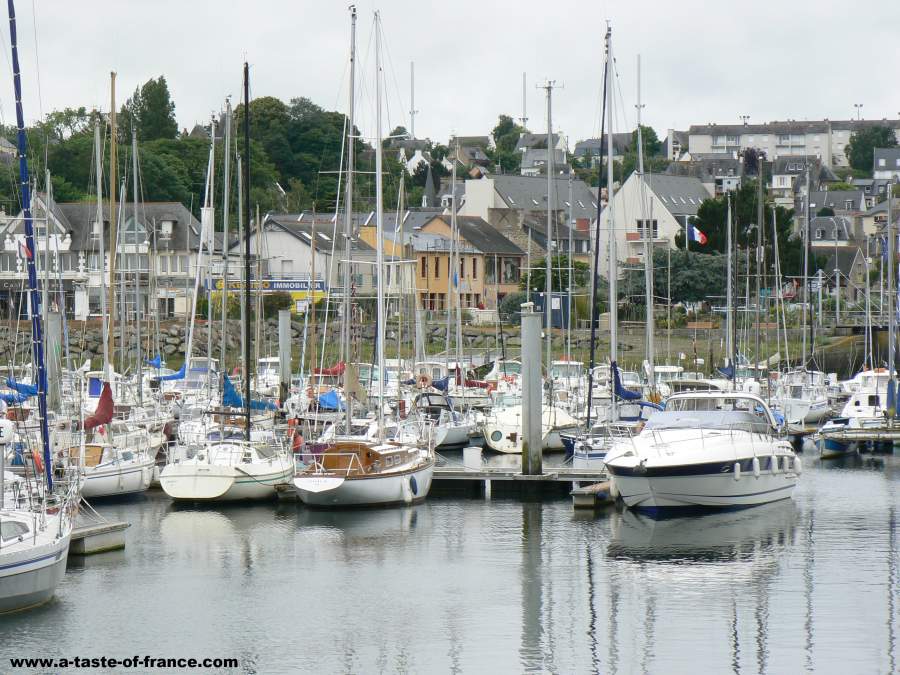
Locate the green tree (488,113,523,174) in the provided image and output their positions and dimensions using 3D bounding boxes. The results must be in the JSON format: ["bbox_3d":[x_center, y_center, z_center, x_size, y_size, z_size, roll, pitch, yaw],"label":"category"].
[{"bbox_3d":[9.982,-35.532,700.000,6.800,10.700,6.800,0,0,0],"label":"green tree"}]

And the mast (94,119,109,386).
[{"bbox_3d":[-9.277,-1.863,102.250,0.150,7.930,0.150,-1,4,17],"label":"mast"}]

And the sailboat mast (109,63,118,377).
[{"bbox_3d":[-12.363,-3.974,140.000,0.180,11.466,0.180,0,0,17],"label":"sailboat mast"}]

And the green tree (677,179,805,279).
[{"bbox_3d":[26.603,-9.616,350.000,11.700,10.000,10.000,0,0,0],"label":"green tree"}]

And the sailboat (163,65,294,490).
[{"bbox_3d":[-5.650,-1.462,103.000,2.750,11.800,8.200,0,0,14],"label":"sailboat"}]

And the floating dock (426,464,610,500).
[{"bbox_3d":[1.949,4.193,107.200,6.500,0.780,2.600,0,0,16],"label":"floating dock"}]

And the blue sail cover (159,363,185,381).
[{"bbox_3d":[-11.388,1.408,156.000,0.320,0.720,2.800,0,0,17],"label":"blue sail cover"}]

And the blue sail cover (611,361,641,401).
[{"bbox_3d":[4.959,1.215,108.000,0.350,1.050,2.900,0,0,17],"label":"blue sail cover"}]

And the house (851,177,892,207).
[{"bbox_3d":[72.992,-25.056,665.000,7.000,5.900,7.000,0,0,0],"label":"house"}]

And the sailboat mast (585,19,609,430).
[{"bbox_3d":[4.082,-3.115,105.500,0.150,11.596,0.150,-1,-16,17],"label":"sailboat mast"}]

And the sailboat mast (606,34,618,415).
[{"bbox_3d":[4.847,-3.430,114.000,0.200,11.800,0.200,-1,0,0],"label":"sailboat mast"}]

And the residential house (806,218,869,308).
[{"bbox_3d":[44.104,-8.650,435.000,7.600,10.300,7.800,0,0,0],"label":"residential house"}]

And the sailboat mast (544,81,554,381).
[{"bbox_3d":[3.688,-3.771,142.000,0.150,11.481,0.150,0,0,17],"label":"sailboat mast"}]

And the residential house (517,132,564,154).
[{"bbox_3d":[17.049,-35.040,720.000,9.000,6.800,7.500,0,0,30],"label":"residential house"}]

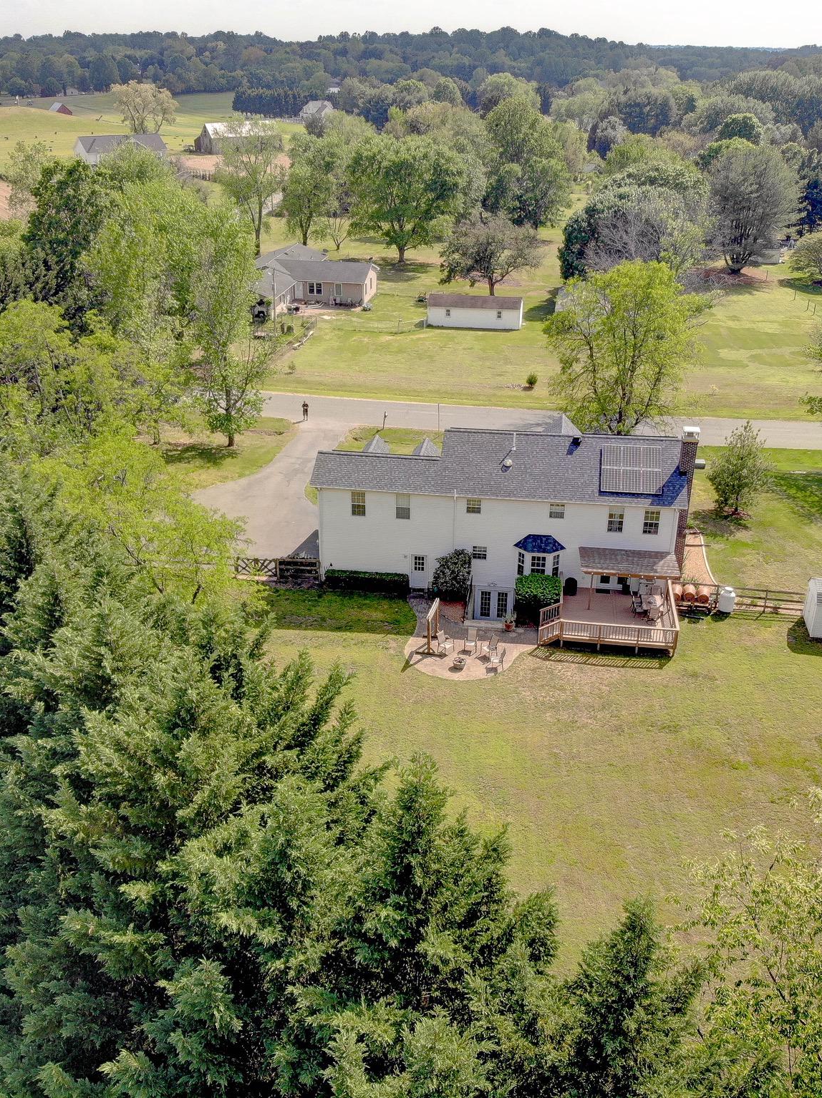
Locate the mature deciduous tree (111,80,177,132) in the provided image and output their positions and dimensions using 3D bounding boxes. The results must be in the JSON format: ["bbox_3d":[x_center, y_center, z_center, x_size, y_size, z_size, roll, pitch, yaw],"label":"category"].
[{"bbox_3d":[-90.810,-149.540,345.000,22.120,17.840,21.020,0,26,0],"label":"mature deciduous tree"}]

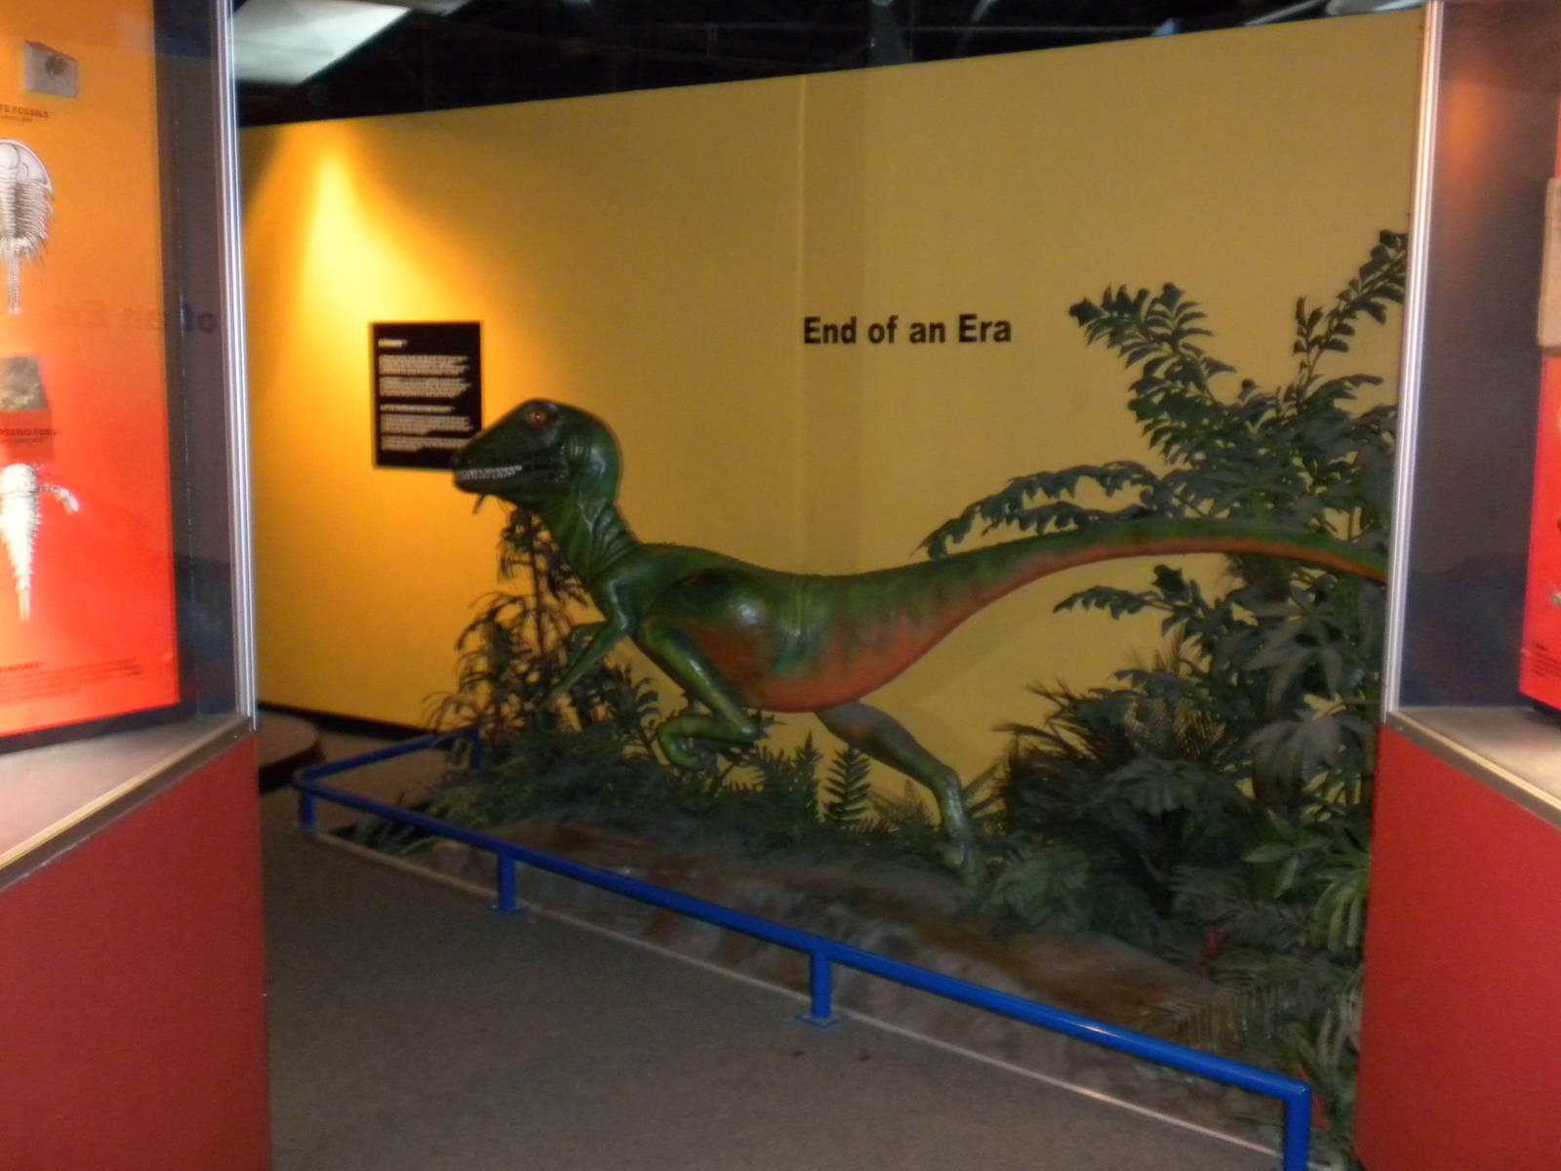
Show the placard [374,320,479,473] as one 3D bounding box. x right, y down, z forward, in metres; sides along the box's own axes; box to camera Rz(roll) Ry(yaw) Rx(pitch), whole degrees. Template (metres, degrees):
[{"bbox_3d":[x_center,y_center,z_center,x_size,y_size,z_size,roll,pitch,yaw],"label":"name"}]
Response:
[{"bbox_3d":[-1.455,-0.770,6.827,0.592,0.602,0.020,5,8,31],"label":"placard"}]

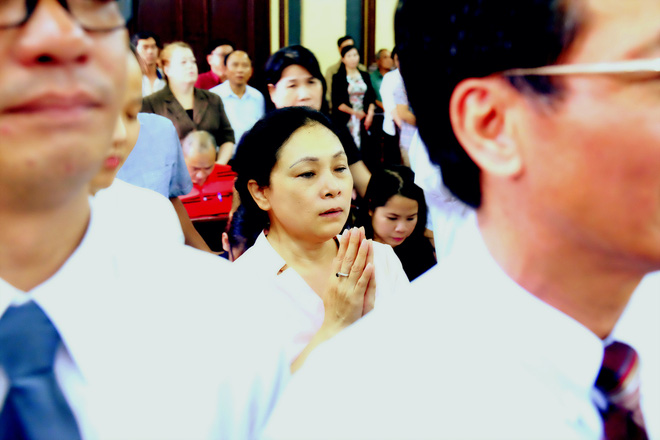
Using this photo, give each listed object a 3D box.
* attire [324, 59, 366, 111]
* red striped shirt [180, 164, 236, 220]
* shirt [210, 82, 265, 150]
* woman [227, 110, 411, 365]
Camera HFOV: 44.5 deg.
[{"bbox_3d":[0.153,-1.300,8.171,0.460,0.620,0.270,-3,14,-15],"label":"attire"},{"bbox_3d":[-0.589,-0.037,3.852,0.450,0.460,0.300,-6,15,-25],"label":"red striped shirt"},{"bbox_3d":[-0.644,-0.675,5.721,0.460,0.620,0.270,-2,13,-10],"label":"shirt"},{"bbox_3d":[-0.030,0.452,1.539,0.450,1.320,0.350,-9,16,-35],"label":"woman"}]

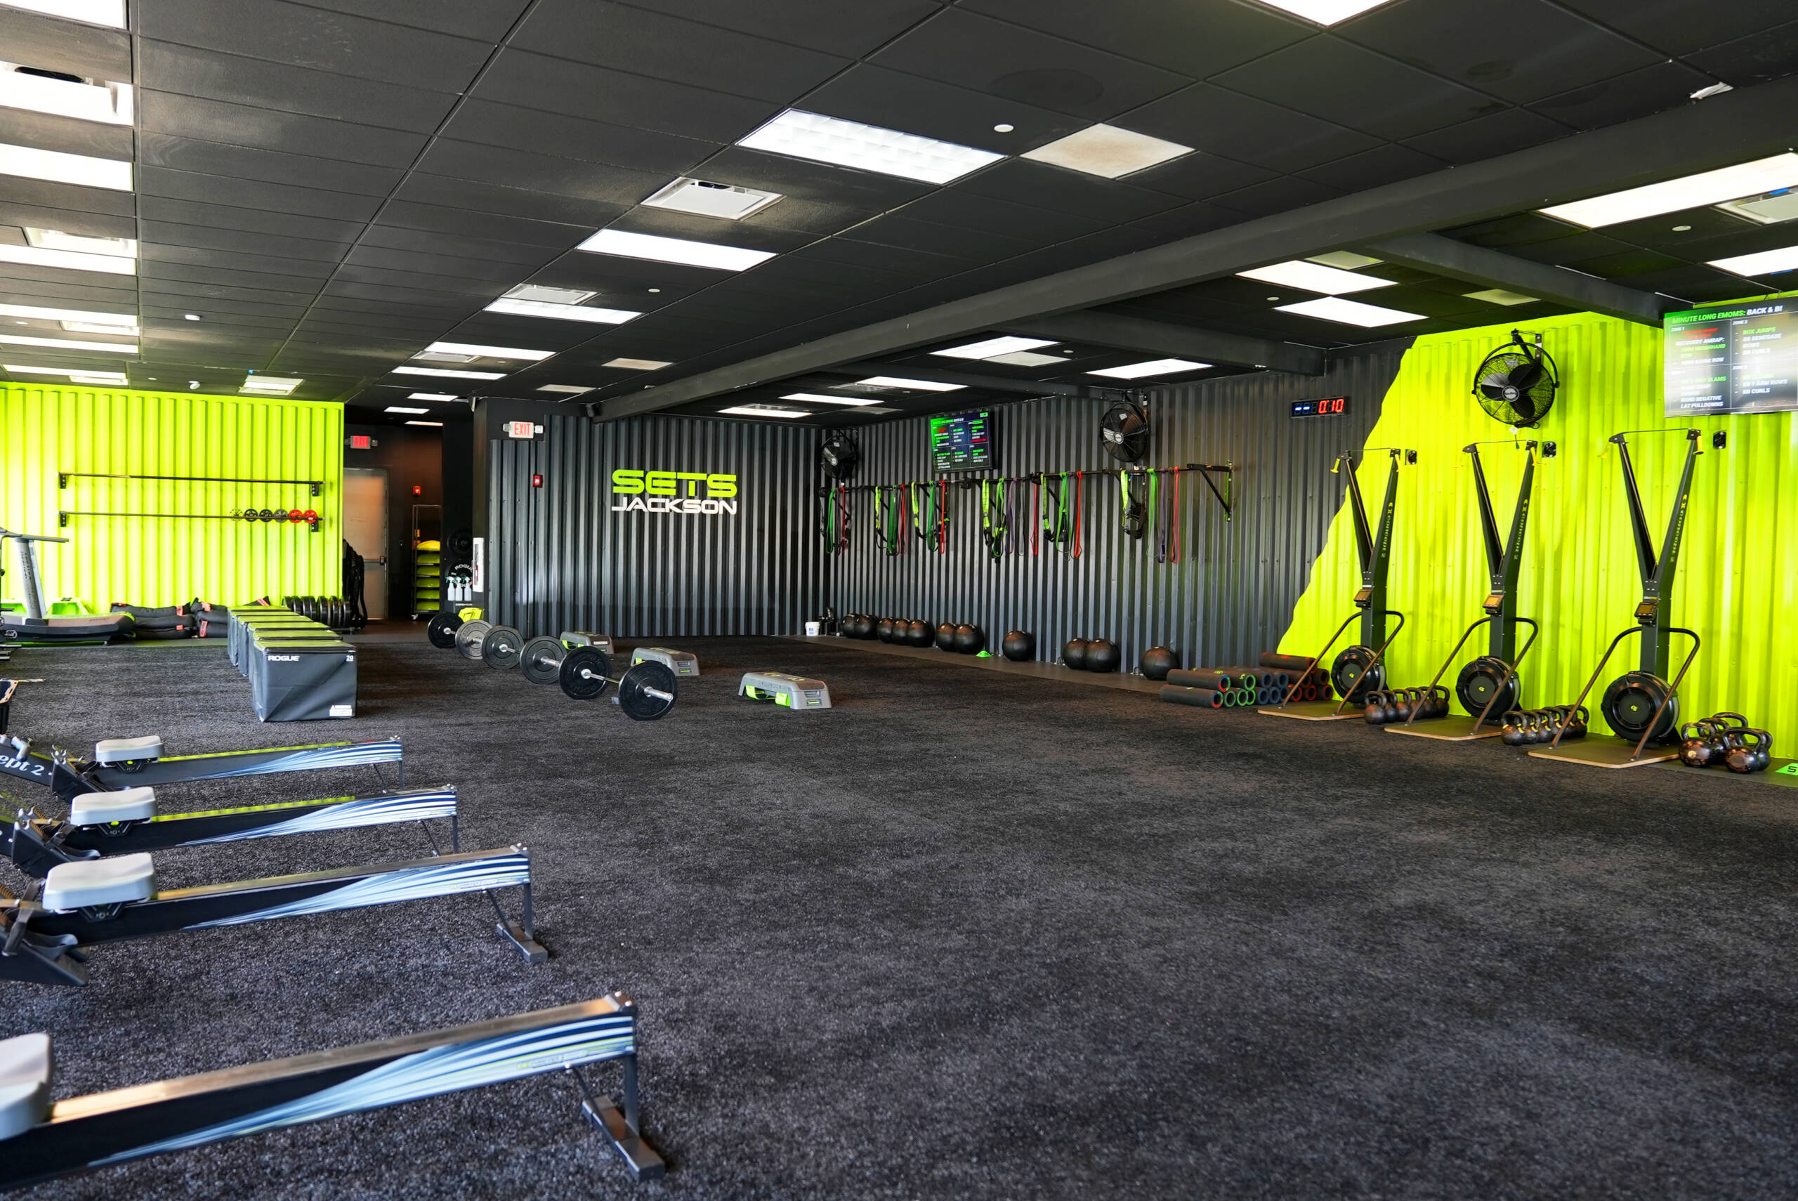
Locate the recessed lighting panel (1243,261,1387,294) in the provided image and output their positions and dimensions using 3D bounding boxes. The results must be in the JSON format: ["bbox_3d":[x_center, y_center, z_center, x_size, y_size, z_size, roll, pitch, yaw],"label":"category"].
[{"bbox_3d":[2.676,-2.118,7.795,1.200,0.050,0.590,-1,3,-32],"label":"recessed lighting panel"}]

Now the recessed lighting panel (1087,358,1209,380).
[{"bbox_3d":[2.579,-2.404,12.348,0.610,0.060,1.219,-1,3,-33],"label":"recessed lighting panel"}]

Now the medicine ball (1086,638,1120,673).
[{"bbox_3d":[2.115,0.571,12.408,0.357,0.357,0.357,1,3,0],"label":"medicine ball"}]

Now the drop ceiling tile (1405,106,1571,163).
[{"bbox_3d":[2.592,-2.067,5.309,0.525,0.030,0.610,-1,3,-33],"label":"drop ceiling tile"}]

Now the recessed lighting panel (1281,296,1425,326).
[{"bbox_3d":[3.533,-2.243,9.324,1.200,0.060,0.600,-1,3,-32],"label":"recessed lighting panel"}]

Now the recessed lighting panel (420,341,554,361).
[{"bbox_3d":[-4.012,-2.471,11.824,1.200,0.050,0.600,-1,3,-32],"label":"recessed lighting panel"}]

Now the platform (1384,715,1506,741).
[{"bbox_3d":[4.283,0.961,9.002,1.200,0.022,0.600,-1,3,-32],"label":"platform"}]

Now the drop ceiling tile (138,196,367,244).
[{"bbox_3d":[-3.750,-2.224,6.980,1.219,0.030,0.610,-1,3,-33],"label":"drop ceiling tile"}]

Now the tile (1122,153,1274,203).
[{"bbox_3d":[1.481,-2.103,5.945,0.600,0.025,0.600,-1,3,-32],"label":"tile"}]

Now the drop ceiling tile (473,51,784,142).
[{"bbox_3d":[-1.117,-2.107,5.043,1.200,0.020,0.600,-1,3,-32],"label":"drop ceiling tile"}]

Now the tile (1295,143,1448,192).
[{"bbox_3d":[2.267,-2.075,5.762,0.530,0.020,0.600,-1,3,-32],"label":"tile"}]

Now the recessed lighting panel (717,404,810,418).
[{"bbox_3d":[-1.898,-2.739,17.490,1.200,0.060,0.600,-1,3,-32],"label":"recessed lighting panel"}]

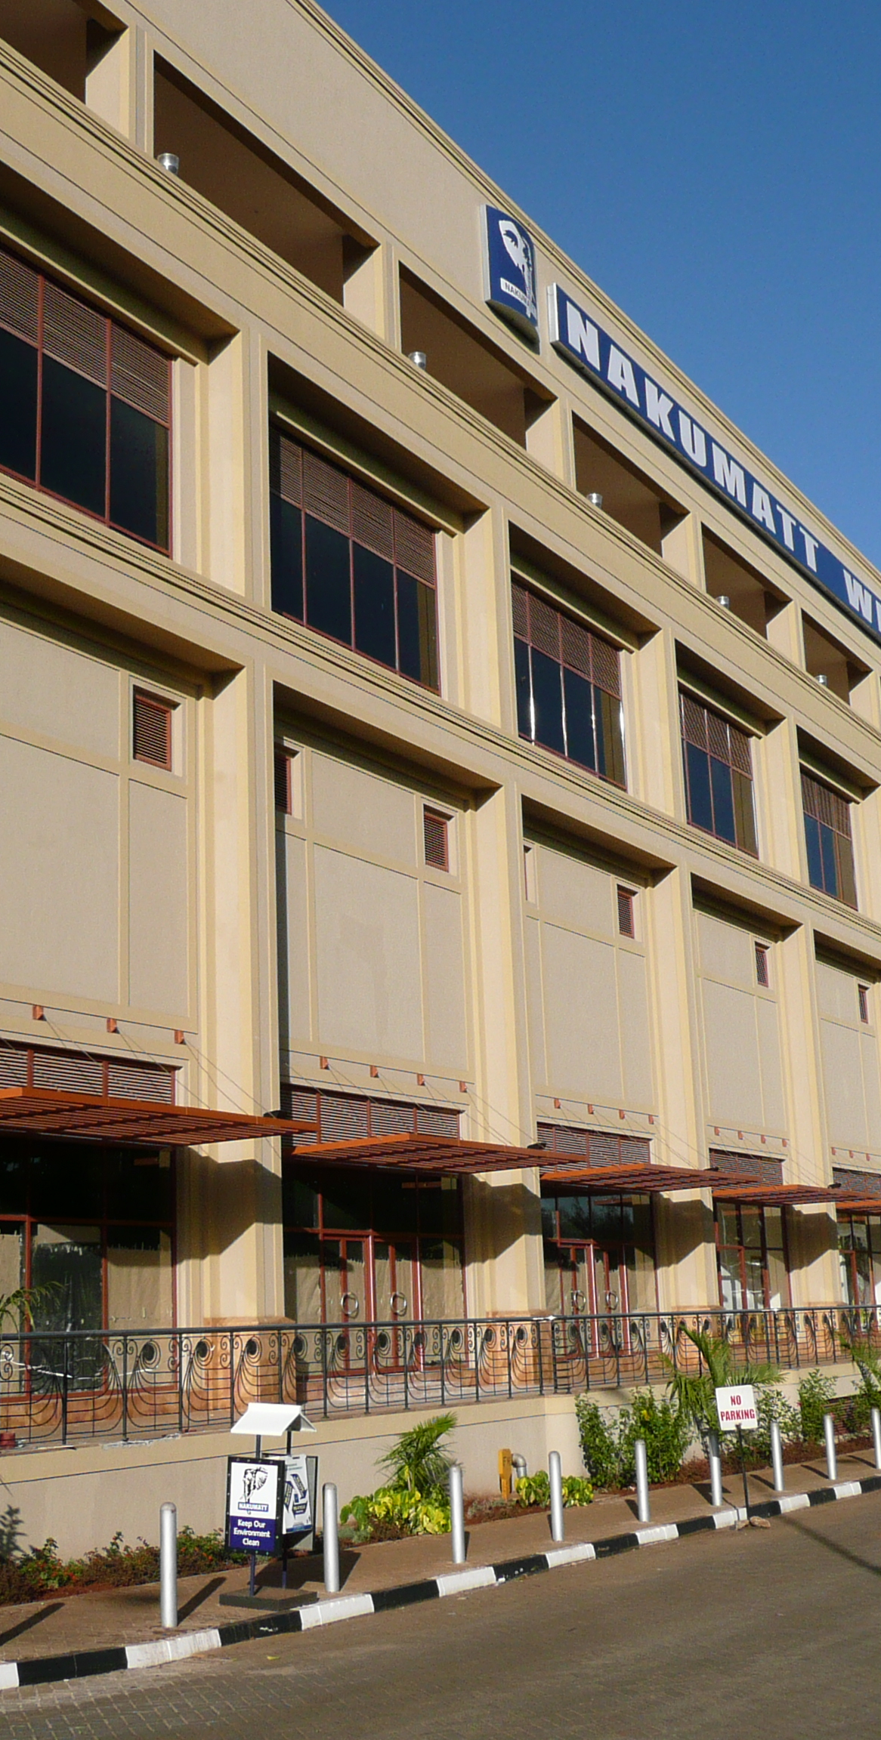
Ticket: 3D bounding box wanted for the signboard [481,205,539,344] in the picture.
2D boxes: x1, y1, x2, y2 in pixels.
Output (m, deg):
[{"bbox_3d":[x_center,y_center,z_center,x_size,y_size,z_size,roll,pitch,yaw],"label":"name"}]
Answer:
[{"bbox_3d":[1.586,-13.220,41.898,0.400,2.350,2.220,-10,-16,29],"label":"signboard"}]

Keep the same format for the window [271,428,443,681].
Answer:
[{"bbox_3d":[-1.481,-5.181,31.648,0.200,3.140,5.550,-10,-16,29],"label":"window"}]

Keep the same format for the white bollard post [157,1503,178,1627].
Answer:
[{"bbox_3d":[-2.046,5.248,14.209,0.115,0.890,0.115,-10,-16,29],"label":"white bollard post"}]

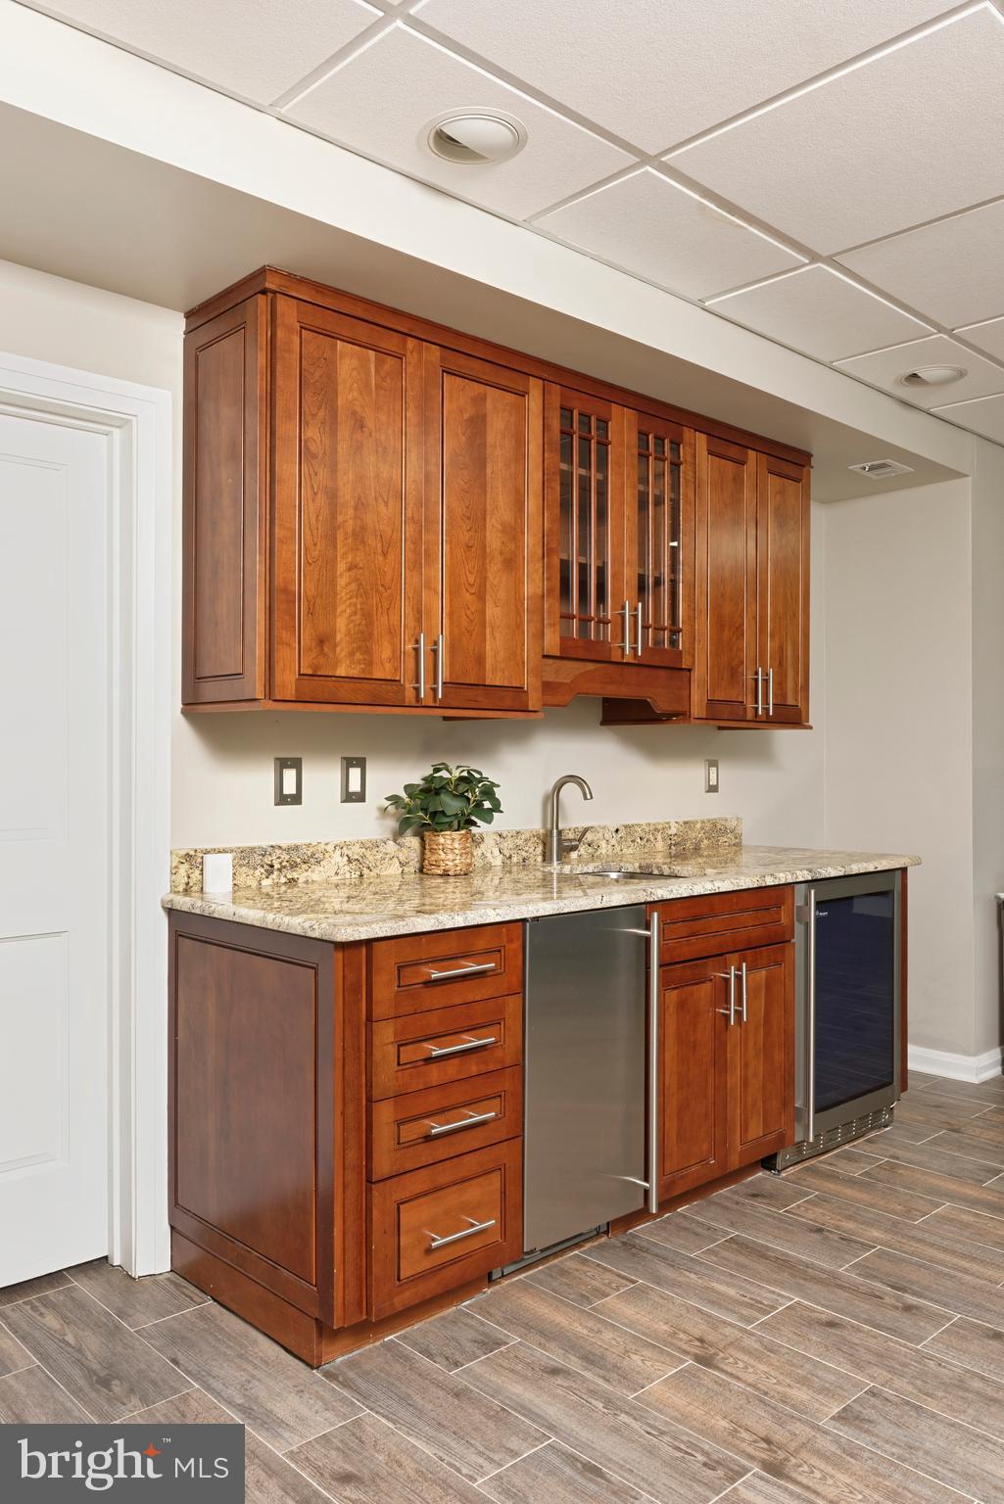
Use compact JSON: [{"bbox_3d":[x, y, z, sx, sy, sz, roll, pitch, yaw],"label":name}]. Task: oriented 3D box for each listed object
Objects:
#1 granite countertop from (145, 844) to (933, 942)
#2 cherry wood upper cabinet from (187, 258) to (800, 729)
[{"bbox_3d":[0.318,0.374,3.030,2.420,0.042,0.720,0,0,-41],"label":"granite countertop"},{"bbox_3d":[0.187,-0.610,3.186,2.284,1.035,0.365,0,0,-41],"label":"cherry wood upper cabinet"}]

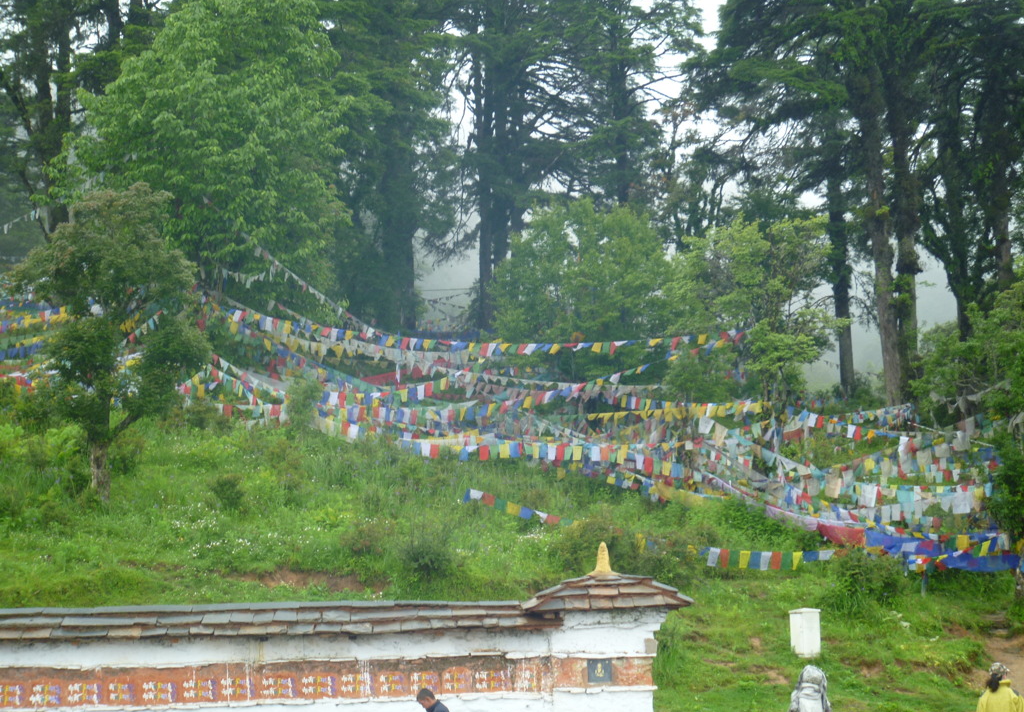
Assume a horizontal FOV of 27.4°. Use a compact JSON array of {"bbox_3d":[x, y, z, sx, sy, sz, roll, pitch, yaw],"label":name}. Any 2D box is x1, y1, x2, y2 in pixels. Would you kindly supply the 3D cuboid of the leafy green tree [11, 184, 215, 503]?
[{"bbox_3d":[-7.360,-0.247,38.500,3.593,5.793,3.413,0,-4,0],"label":"leafy green tree"}]

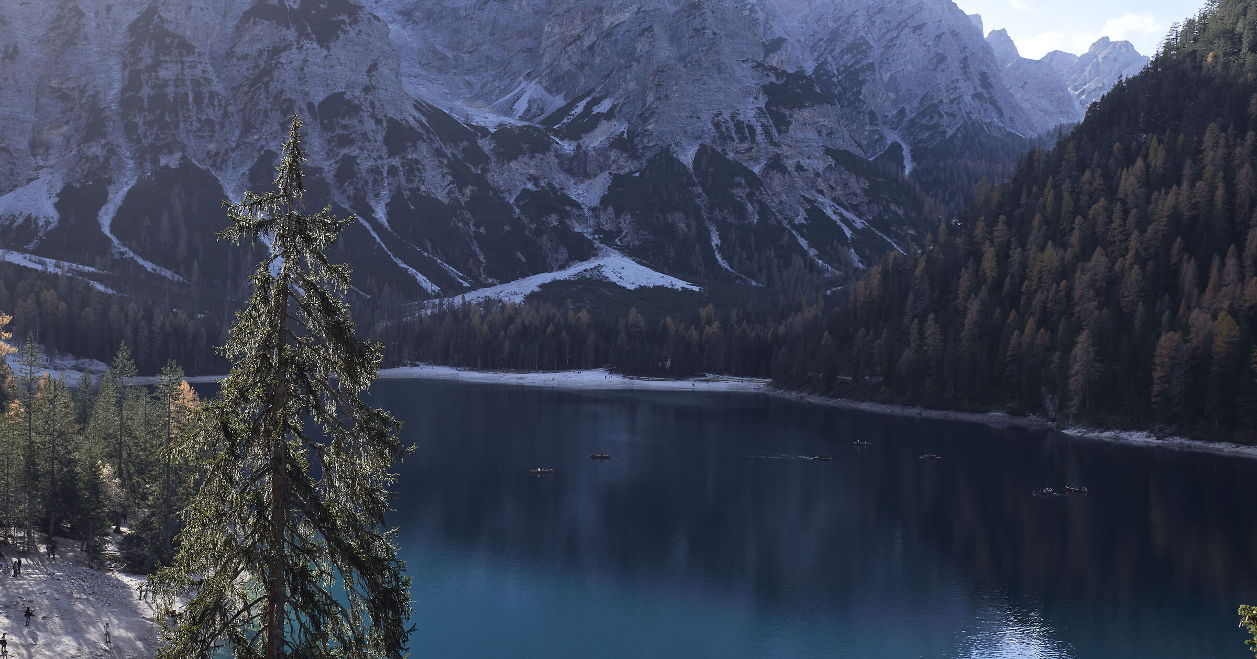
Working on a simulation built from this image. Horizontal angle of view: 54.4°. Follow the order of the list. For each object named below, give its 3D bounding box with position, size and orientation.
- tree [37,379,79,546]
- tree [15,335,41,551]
[{"bbox_3d":[-67.821,15.387,145.000,4.800,20.100,4.800,1,1,0],"label":"tree"},{"bbox_3d":[-69.293,13.036,141.000,2.900,24.900,2.900,1,1,0],"label":"tree"}]

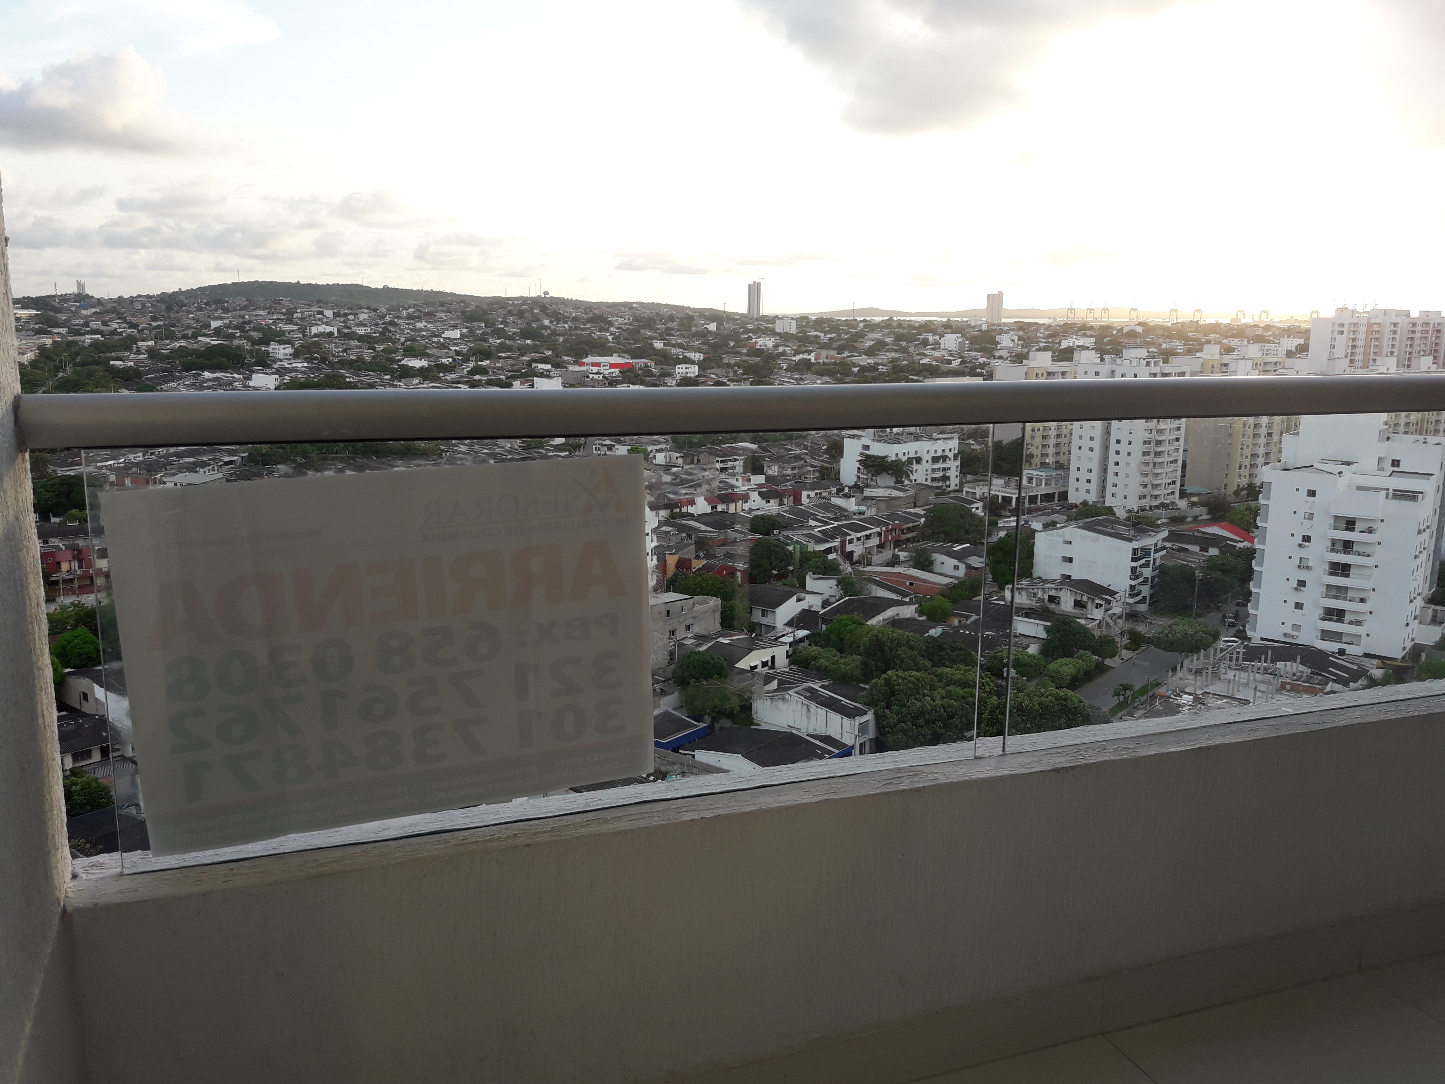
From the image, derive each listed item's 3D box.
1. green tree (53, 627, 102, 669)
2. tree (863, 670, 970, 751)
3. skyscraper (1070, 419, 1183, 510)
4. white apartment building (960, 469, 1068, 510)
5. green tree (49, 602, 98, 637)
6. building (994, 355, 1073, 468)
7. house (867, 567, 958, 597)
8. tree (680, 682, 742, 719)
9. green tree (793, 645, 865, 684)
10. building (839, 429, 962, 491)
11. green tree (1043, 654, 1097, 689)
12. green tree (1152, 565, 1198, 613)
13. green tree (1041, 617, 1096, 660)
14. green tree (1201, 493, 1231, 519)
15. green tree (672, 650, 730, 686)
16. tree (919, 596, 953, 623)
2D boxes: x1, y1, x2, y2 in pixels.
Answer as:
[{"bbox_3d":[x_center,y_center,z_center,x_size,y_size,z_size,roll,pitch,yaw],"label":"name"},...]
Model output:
[{"bbox_3d":[-75.330,13.400,137.080,5.700,6.500,5.700,0,11,0],"label":"green tree"},{"bbox_3d":[20.140,17.390,121.230,11.120,8.900,10.790,2,11,10],"label":"tree"},{"bbox_3d":[99.510,-26.960,286.870,16.500,35.000,20.500,-8,14,-36],"label":"skyscraper"},{"bbox_3d":[67.720,-13.470,272.040,17.500,7.900,16.000,-9,15,-39],"label":"white apartment building"},{"bbox_3d":[-82.840,10.970,150.380,7.000,6.000,6.500,0,11,0],"label":"green tree"},{"bbox_3d":[91.960,-39.650,344.460,26.000,31.600,11.500,-9,15,-39],"label":"building"},{"bbox_3d":[32.090,7.110,193.030,5.500,4.700,18.000,-8,14,-37],"label":"house"},{"bbox_3d":[-1.140,18.330,127.870,6.600,6.000,6.400,1,11,0],"label":"tree"},{"bbox_3d":[11.640,14.140,130.240,8.200,5.300,6.800,2,11,5],"label":"green tree"},{"bbox_3d":[50.320,-22.880,329.170,26.000,14.000,20.500,-8,14,-35],"label":"building"},{"bbox_3d":[42.230,15.550,142.200,6.320,4.380,6.130,3,12,17],"label":"green tree"},{"bbox_3d":[64.570,6.530,166.510,6.500,6.900,6.000,5,12,21],"label":"green tree"},{"bbox_3d":[43.970,13.070,149.250,6.900,6.600,6.900,0,11,0],"label":"green tree"},{"bbox_3d":[103.650,-7.540,244.850,6.200,5.800,6.000,5,12,23],"label":"green tree"},{"bbox_3d":[-2.690,15.540,139.140,6.580,5.580,6.390,0,11,-1],"label":"green tree"},{"bbox_3d":[30.840,10.720,169.960,4.900,5.000,4.900,0,11,0],"label":"tree"}]

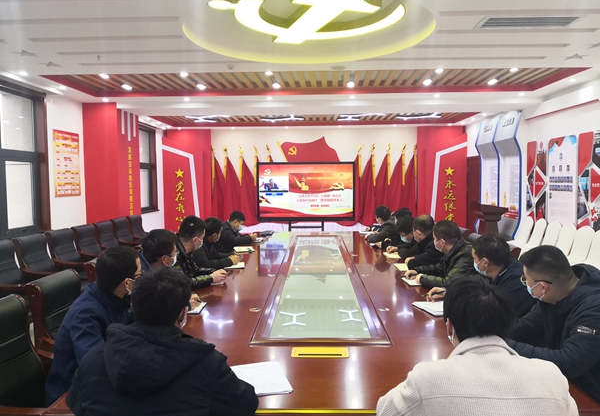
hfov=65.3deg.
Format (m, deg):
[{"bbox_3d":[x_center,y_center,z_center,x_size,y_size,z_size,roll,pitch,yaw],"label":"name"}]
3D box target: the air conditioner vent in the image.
[{"bbox_3d":[1.775,-1.454,3.627,0.740,0.050,0.260,0,3,2],"label":"air conditioner vent"}]

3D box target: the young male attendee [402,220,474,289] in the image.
[{"bbox_3d":[1.202,0.711,3.815,0.700,1.220,0.550,0,4,6],"label":"young male attendee"}]

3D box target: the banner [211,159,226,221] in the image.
[{"bbox_3d":[-1.764,-0.365,10.260,0.370,1.413,0.220,0,3,2],"label":"banner"}]

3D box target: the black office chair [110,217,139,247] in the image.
[{"bbox_3d":[-2.543,0.653,7.410,0.620,0.990,0.590,-1,4,2],"label":"black office chair"}]

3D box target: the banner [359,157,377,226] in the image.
[{"bbox_3d":[1.613,-0.413,11.200,0.430,1.700,0.200,-1,4,2],"label":"banner"}]

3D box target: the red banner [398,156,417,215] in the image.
[{"bbox_3d":[2.331,-0.408,10.122,0.390,1.448,0.220,0,3,2],"label":"red banner"}]

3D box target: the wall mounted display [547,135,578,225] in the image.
[{"bbox_3d":[3.789,-0.322,6.725,0.060,1.320,0.820,-1,4,2],"label":"wall mounted display"}]

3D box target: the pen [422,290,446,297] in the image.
[{"bbox_3d":[0.886,0.570,3.110,0.145,0.011,0.011,-14,5,-5],"label":"pen"}]

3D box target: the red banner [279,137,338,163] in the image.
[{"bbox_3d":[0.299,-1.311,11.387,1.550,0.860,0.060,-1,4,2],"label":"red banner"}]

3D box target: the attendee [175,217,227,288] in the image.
[{"bbox_3d":[-0.892,0.687,3.736,0.720,1.260,0.550,-1,3,-18],"label":"attendee"}]

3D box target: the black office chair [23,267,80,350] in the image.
[{"bbox_3d":[-1.228,0.919,2.873,0.620,0.990,0.580,0,4,10],"label":"black office chair"}]

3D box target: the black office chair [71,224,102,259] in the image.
[{"bbox_3d":[-2.476,0.708,6.045,0.620,0.980,0.590,0,3,2],"label":"black office chair"}]

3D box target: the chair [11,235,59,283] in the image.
[{"bbox_3d":[-2.513,0.772,4.917,0.620,0.980,0.590,0,3,2],"label":"chair"}]

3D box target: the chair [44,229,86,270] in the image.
[{"bbox_3d":[-2.598,0.760,5.694,0.620,0.990,0.590,-1,4,2],"label":"chair"}]

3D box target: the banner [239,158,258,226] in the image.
[{"bbox_3d":[-1.106,-0.358,10.238,0.430,1.487,0.220,0,3,2],"label":"banner"}]

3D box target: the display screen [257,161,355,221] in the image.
[{"bbox_3d":[0.126,-0.327,9.498,1.980,1.205,0.090,0,3,2],"label":"display screen"}]

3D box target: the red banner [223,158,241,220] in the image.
[{"bbox_3d":[-1.656,-0.451,11.303,0.420,1.520,0.200,-1,4,2],"label":"red banner"}]

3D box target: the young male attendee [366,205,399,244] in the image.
[{"bbox_3d":[1.154,0.576,5.987,0.680,1.200,0.550,1,3,18],"label":"young male attendee"}]

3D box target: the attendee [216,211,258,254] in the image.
[{"bbox_3d":[-0.823,0.614,6.180,0.680,1.170,0.540,-1,4,-3],"label":"attendee"}]

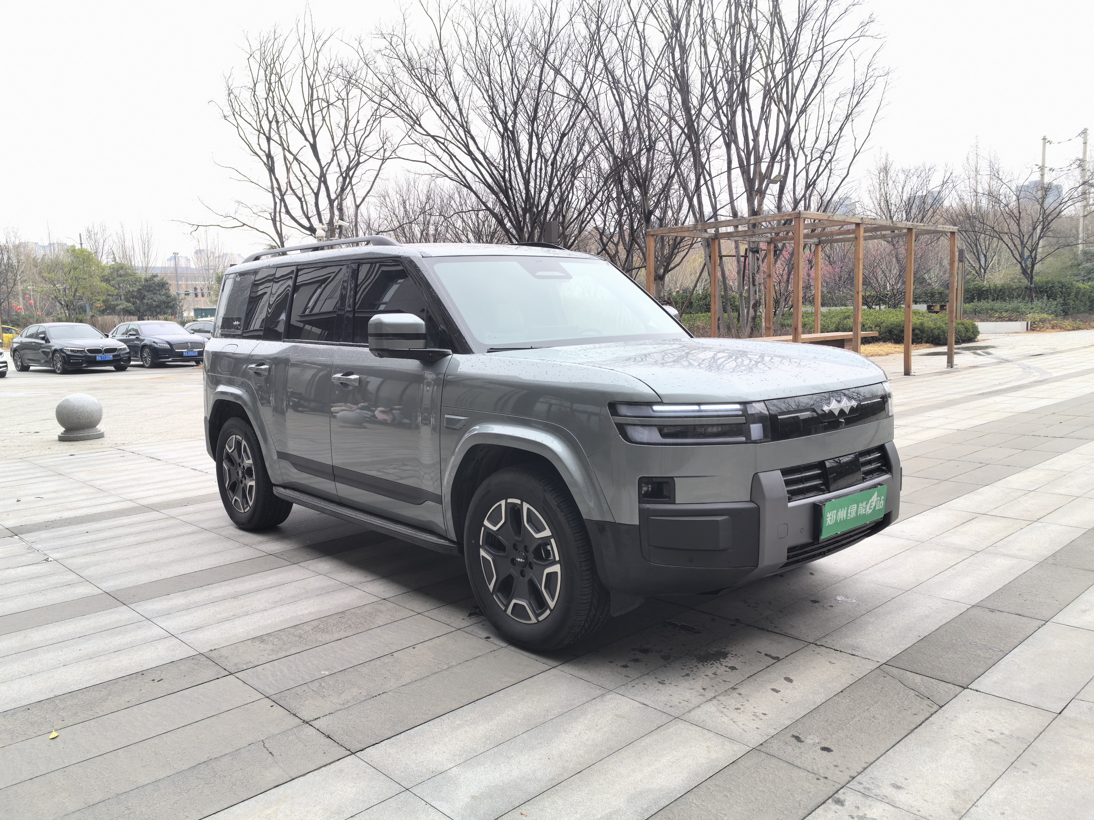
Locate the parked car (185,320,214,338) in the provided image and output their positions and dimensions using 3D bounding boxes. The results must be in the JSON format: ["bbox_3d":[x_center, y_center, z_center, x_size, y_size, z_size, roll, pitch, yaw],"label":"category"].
[{"bbox_3d":[-12.349,-2.652,32.277,4.750,1.460,1.860,2,7,31],"label":"parked car"}]

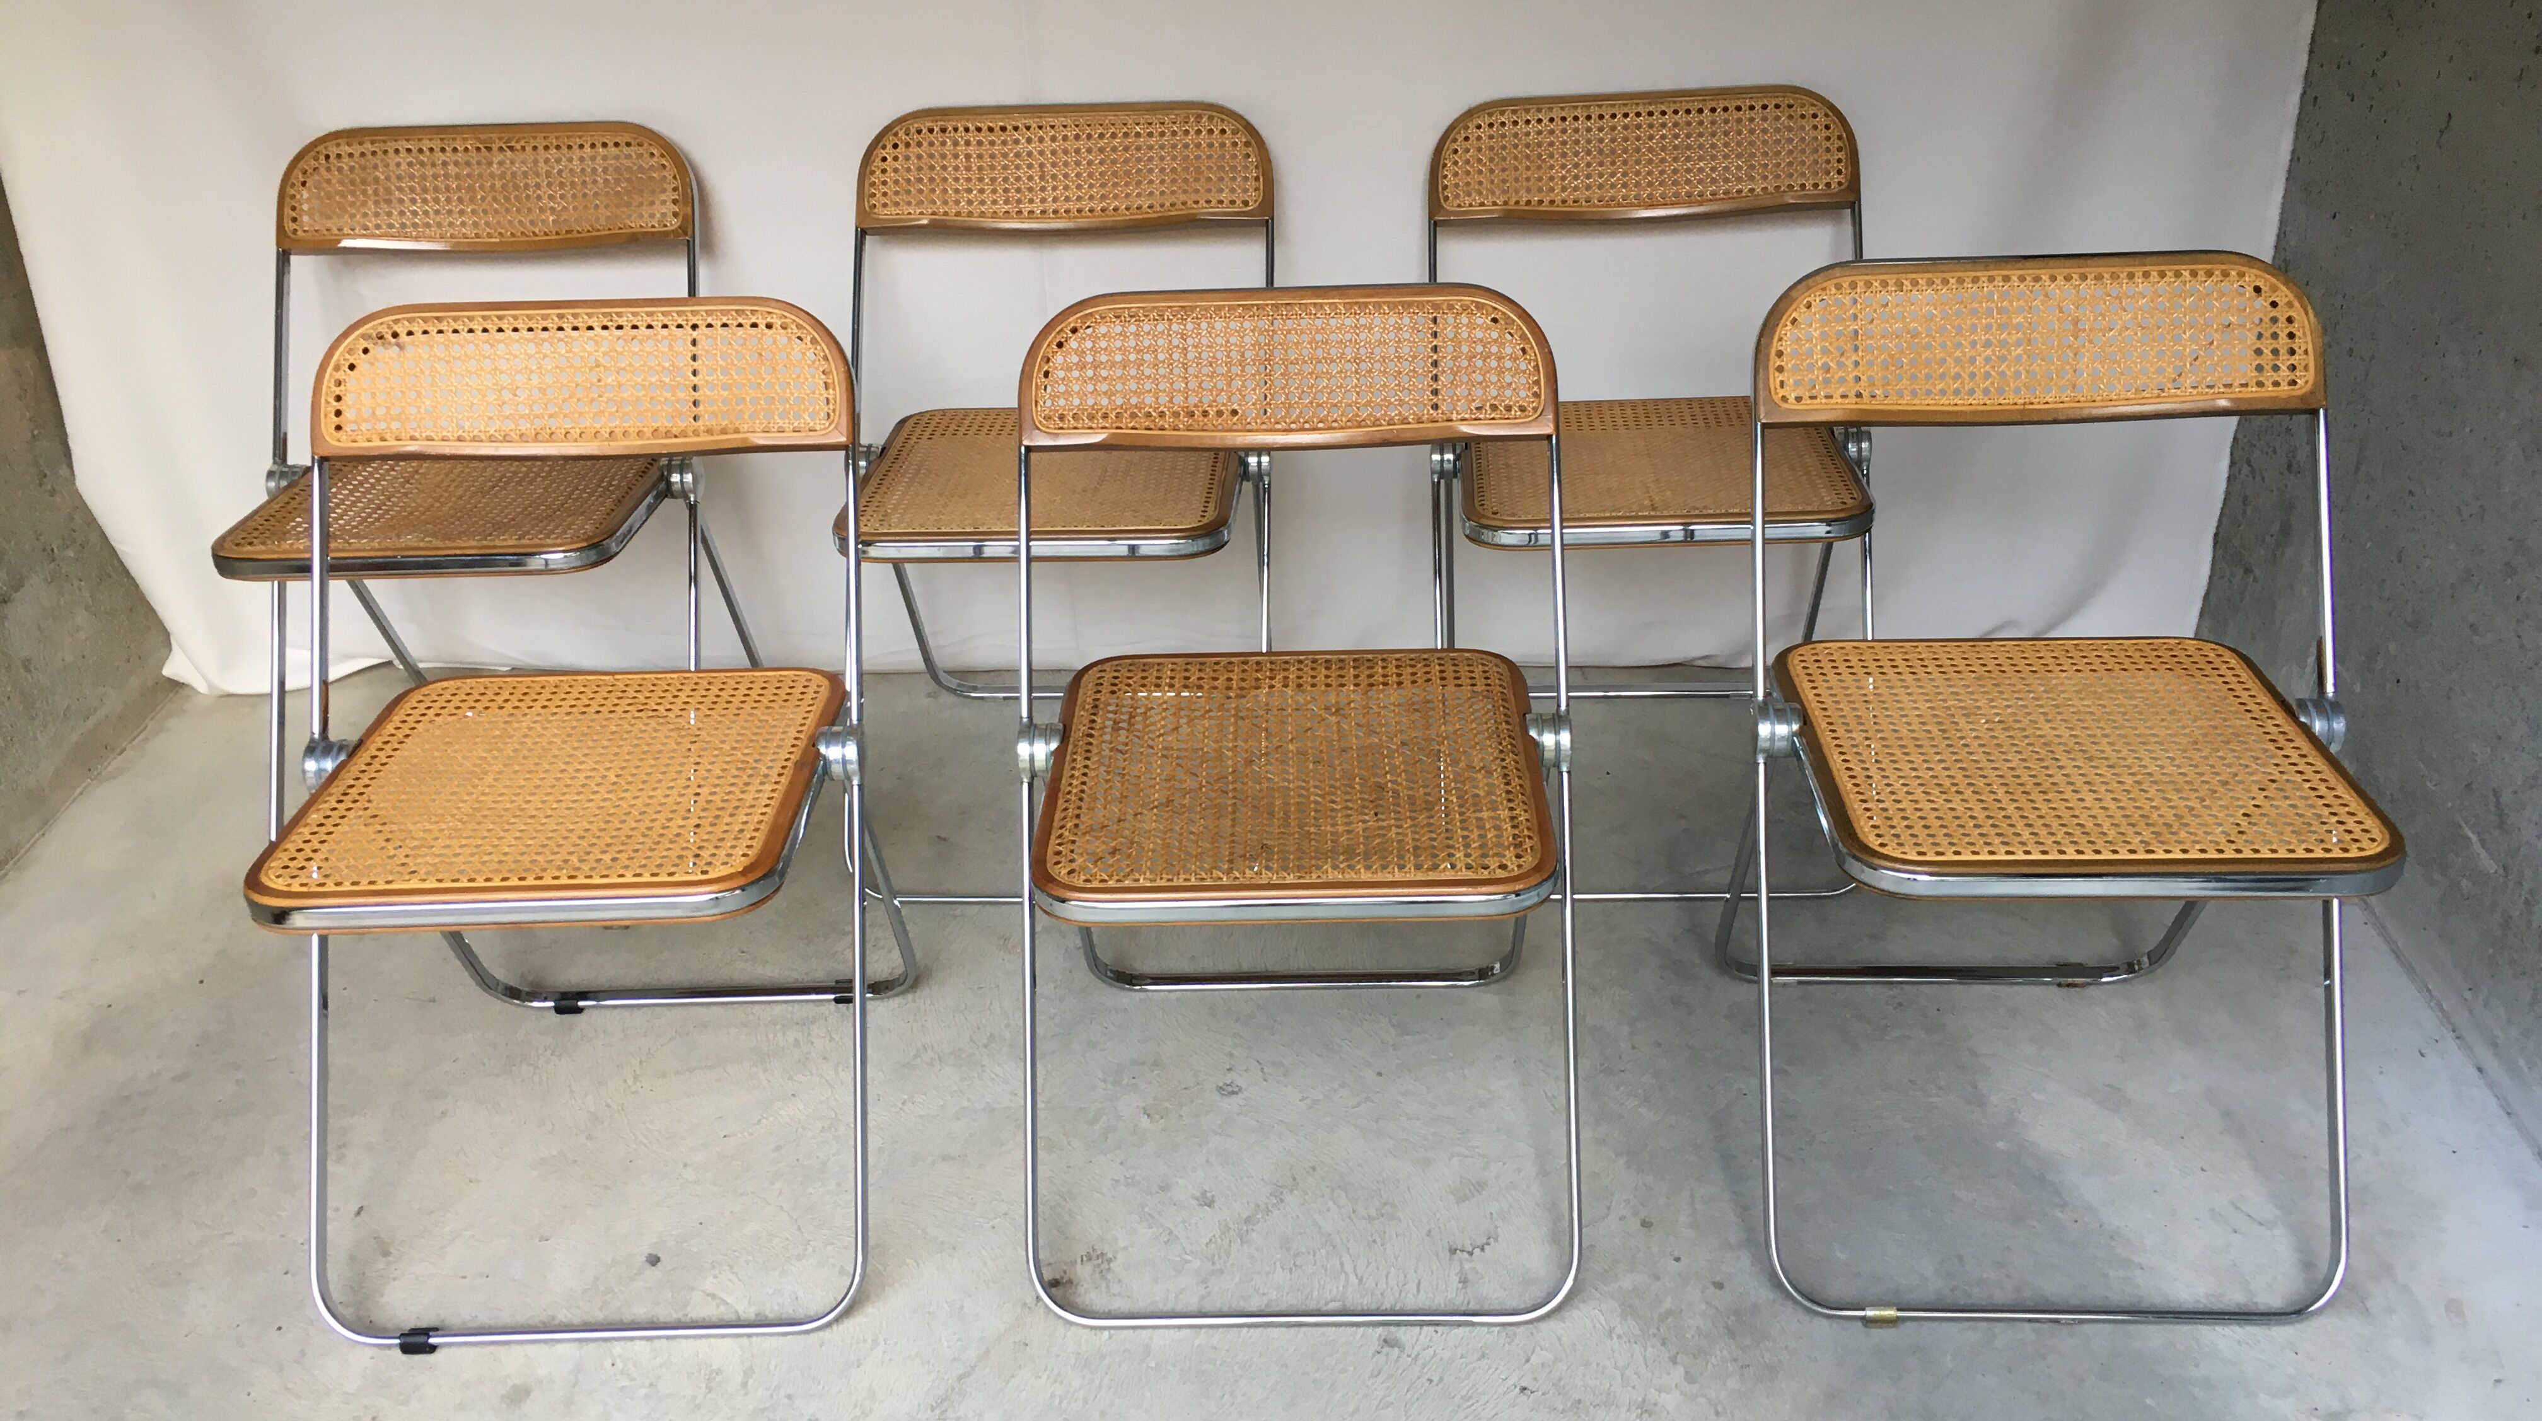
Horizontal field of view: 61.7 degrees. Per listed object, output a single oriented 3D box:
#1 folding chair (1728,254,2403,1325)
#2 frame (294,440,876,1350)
[{"bbox_3d":[0.641,0.064,1.761,0.472,0.742,0.495,0,30,3],"label":"folding chair"},{"bbox_3d":[-0.573,0.135,1.810,0.472,0.647,0.477,-2,30,1],"label":"frame"}]

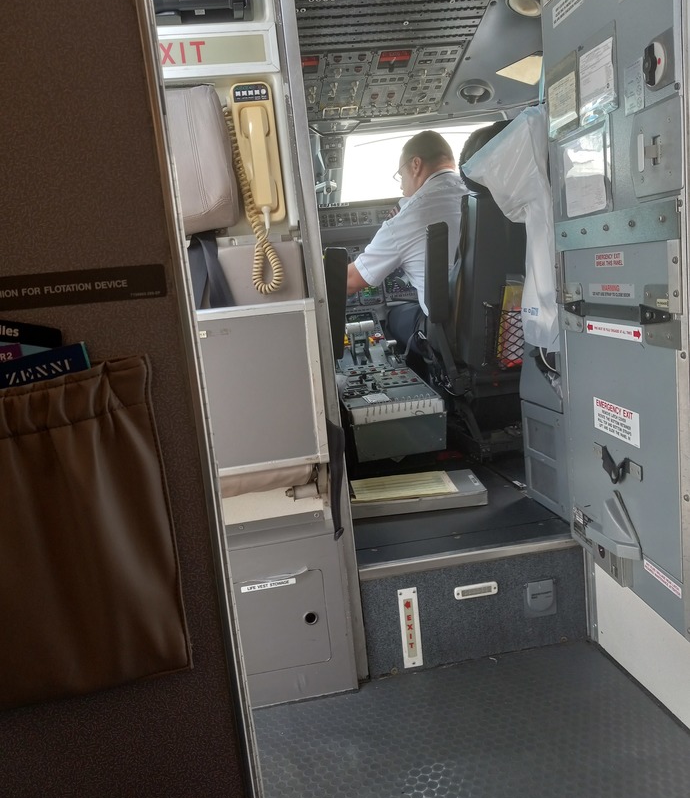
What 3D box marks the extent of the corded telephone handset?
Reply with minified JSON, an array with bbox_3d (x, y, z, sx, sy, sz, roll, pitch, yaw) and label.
[{"bbox_3d":[-0.196,-0.429,1.562,0.090,0.403,0.040,-7,10,-8],"label":"corded telephone handset"}]

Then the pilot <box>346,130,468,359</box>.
[{"bbox_3d":[0.322,-0.426,2.837,0.600,1.120,0.720,-11,11,-26],"label":"pilot"}]

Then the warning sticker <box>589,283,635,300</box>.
[{"bbox_3d":[0.529,-0.214,1.429,0.002,0.027,0.190,-7,10,-5],"label":"warning sticker"}]

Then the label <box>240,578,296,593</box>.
[{"bbox_3d":[-0.178,0.438,1.681,0.127,0.013,0.002,-7,10,-8],"label":"label"}]

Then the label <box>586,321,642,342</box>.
[{"bbox_3d":[0.537,-0.137,1.441,0.002,0.027,0.233,-7,10,-5],"label":"label"}]

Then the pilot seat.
[{"bbox_3d":[0.536,-0.384,2.735,0.560,1.170,0.640,-7,10,-8],"label":"pilot seat"}]

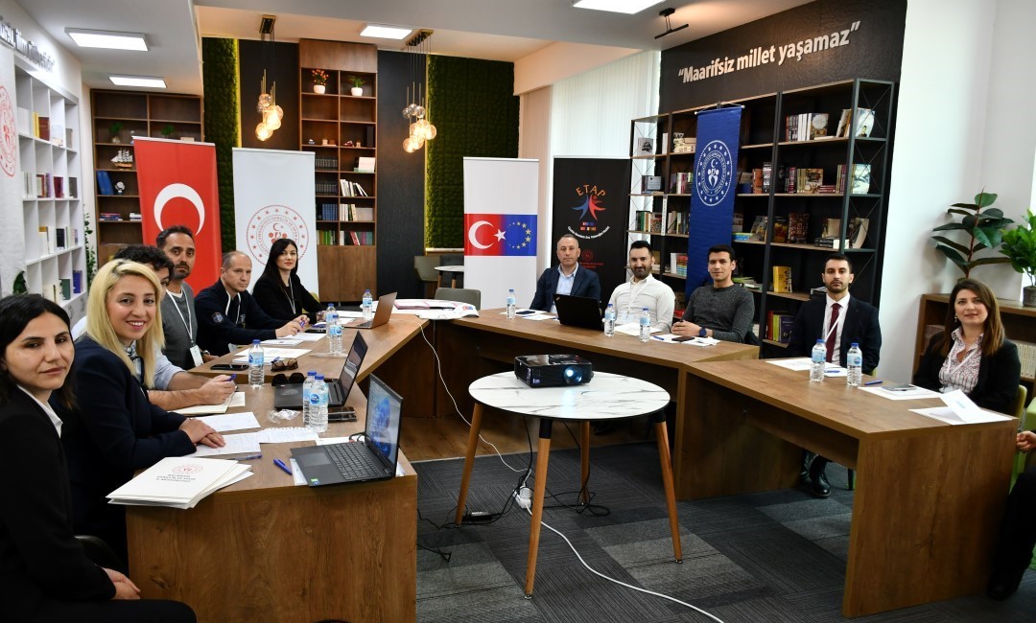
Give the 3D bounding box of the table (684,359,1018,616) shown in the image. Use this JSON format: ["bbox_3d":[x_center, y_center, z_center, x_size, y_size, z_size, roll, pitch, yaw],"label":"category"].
[{"bbox_3d":[1.448,0.726,3.691,0.780,0.746,1.300,-1,9,-20],"label":"table"}]

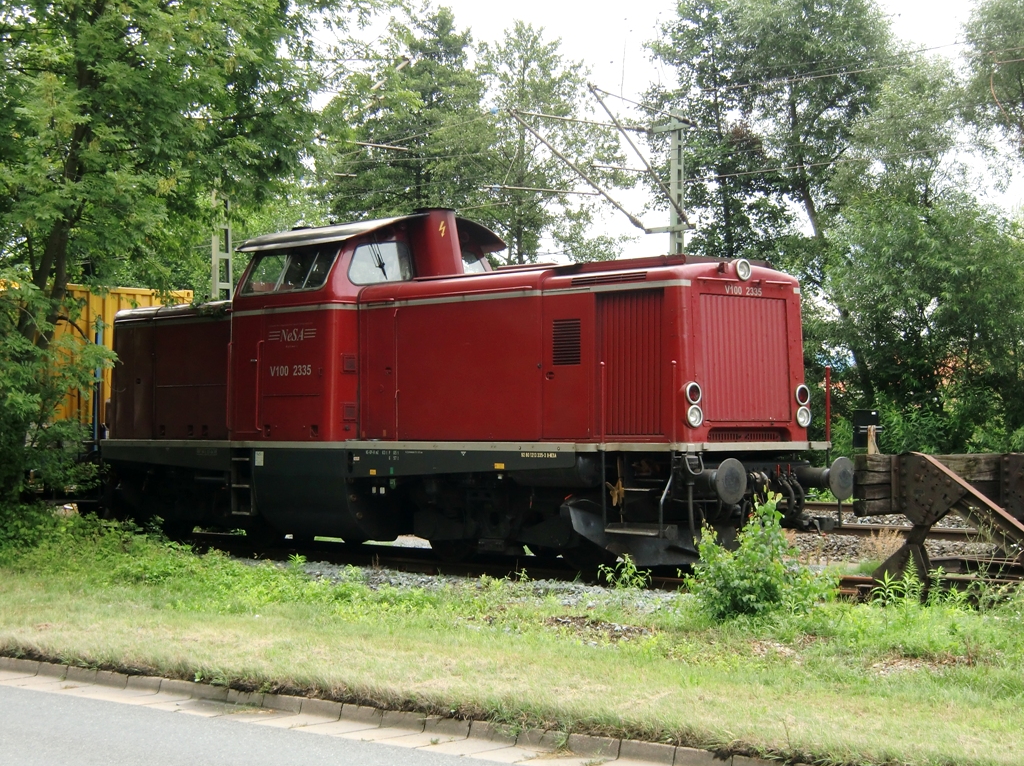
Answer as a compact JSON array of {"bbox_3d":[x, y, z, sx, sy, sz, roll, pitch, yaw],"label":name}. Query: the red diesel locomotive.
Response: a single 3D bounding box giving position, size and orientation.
[{"bbox_3d":[-1.547,0.011,20.835,3.070,4.260,12.300,1,-2,-45],"label":"red diesel locomotive"}]

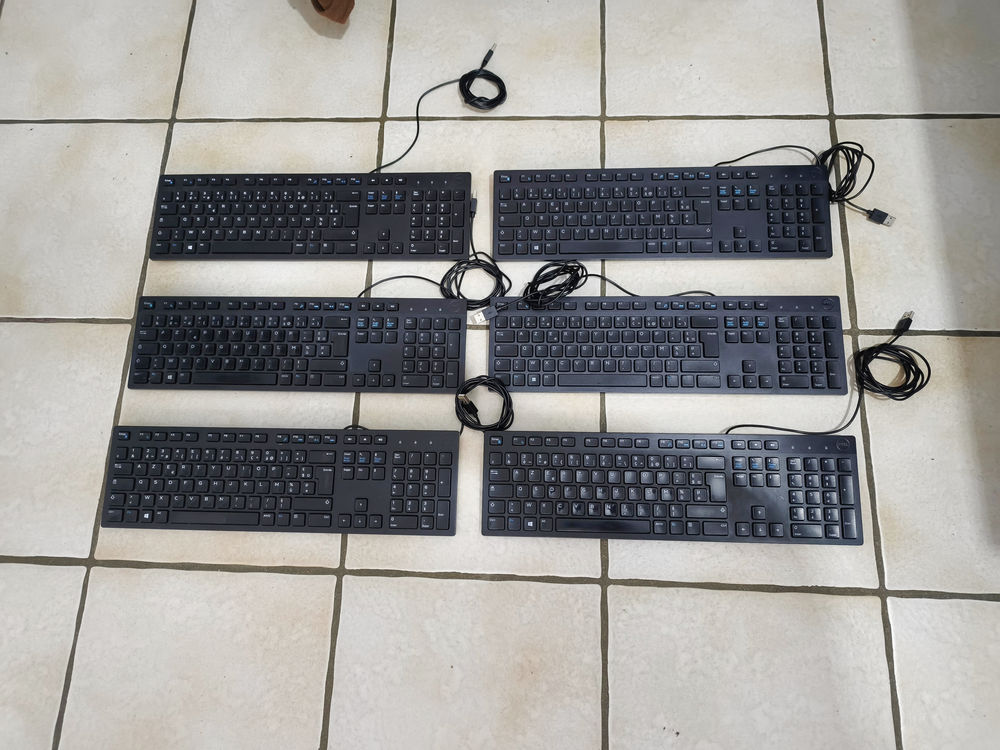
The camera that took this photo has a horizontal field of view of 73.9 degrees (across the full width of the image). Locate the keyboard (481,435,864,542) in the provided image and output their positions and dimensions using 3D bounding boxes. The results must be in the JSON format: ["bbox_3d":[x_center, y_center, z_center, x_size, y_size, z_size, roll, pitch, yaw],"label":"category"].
[{"bbox_3d":[0.201,0.133,0.793,0.442,0.023,0.127,0,75,3],"label":"keyboard"}]

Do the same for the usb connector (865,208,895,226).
[{"bbox_3d":[0.503,-0.208,0.877,0.033,0.009,0.015,29,79,10],"label":"usb connector"}]

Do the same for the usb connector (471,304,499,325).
[{"bbox_3d":[-0.017,-0.076,0.851,0.030,0.007,0.013,-23,75,-3],"label":"usb connector"}]

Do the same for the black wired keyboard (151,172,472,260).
[{"bbox_3d":[-0.261,-0.218,0.918,0.443,0.024,0.127,1,75,4],"label":"black wired keyboard"}]

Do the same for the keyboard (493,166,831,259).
[{"bbox_3d":[0.214,-0.215,0.889,0.443,0.024,0.127,0,75,3],"label":"keyboard"}]

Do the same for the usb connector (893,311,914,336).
[{"bbox_3d":[0.505,-0.064,0.830,0.007,0.014,0.032,35,79,-7],"label":"usb connector"}]

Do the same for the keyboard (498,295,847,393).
[{"bbox_3d":[0.208,-0.038,0.842,0.443,0.024,0.127,0,75,4],"label":"keyboard"}]

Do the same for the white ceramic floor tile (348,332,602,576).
[{"bbox_3d":[-0.029,0.090,0.838,0.309,0.010,0.309,1,75,4],"label":"white ceramic floor tile"}]

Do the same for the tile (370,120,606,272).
[{"bbox_3d":[-0.017,-0.212,0.914,0.307,0.010,0.305,1,75,4],"label":"tile"}]

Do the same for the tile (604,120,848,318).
[{"bbox_3d":[0.299,-0.209,0.899,0.309,0.010,0.309,1,75,4],"label":"tile"}]

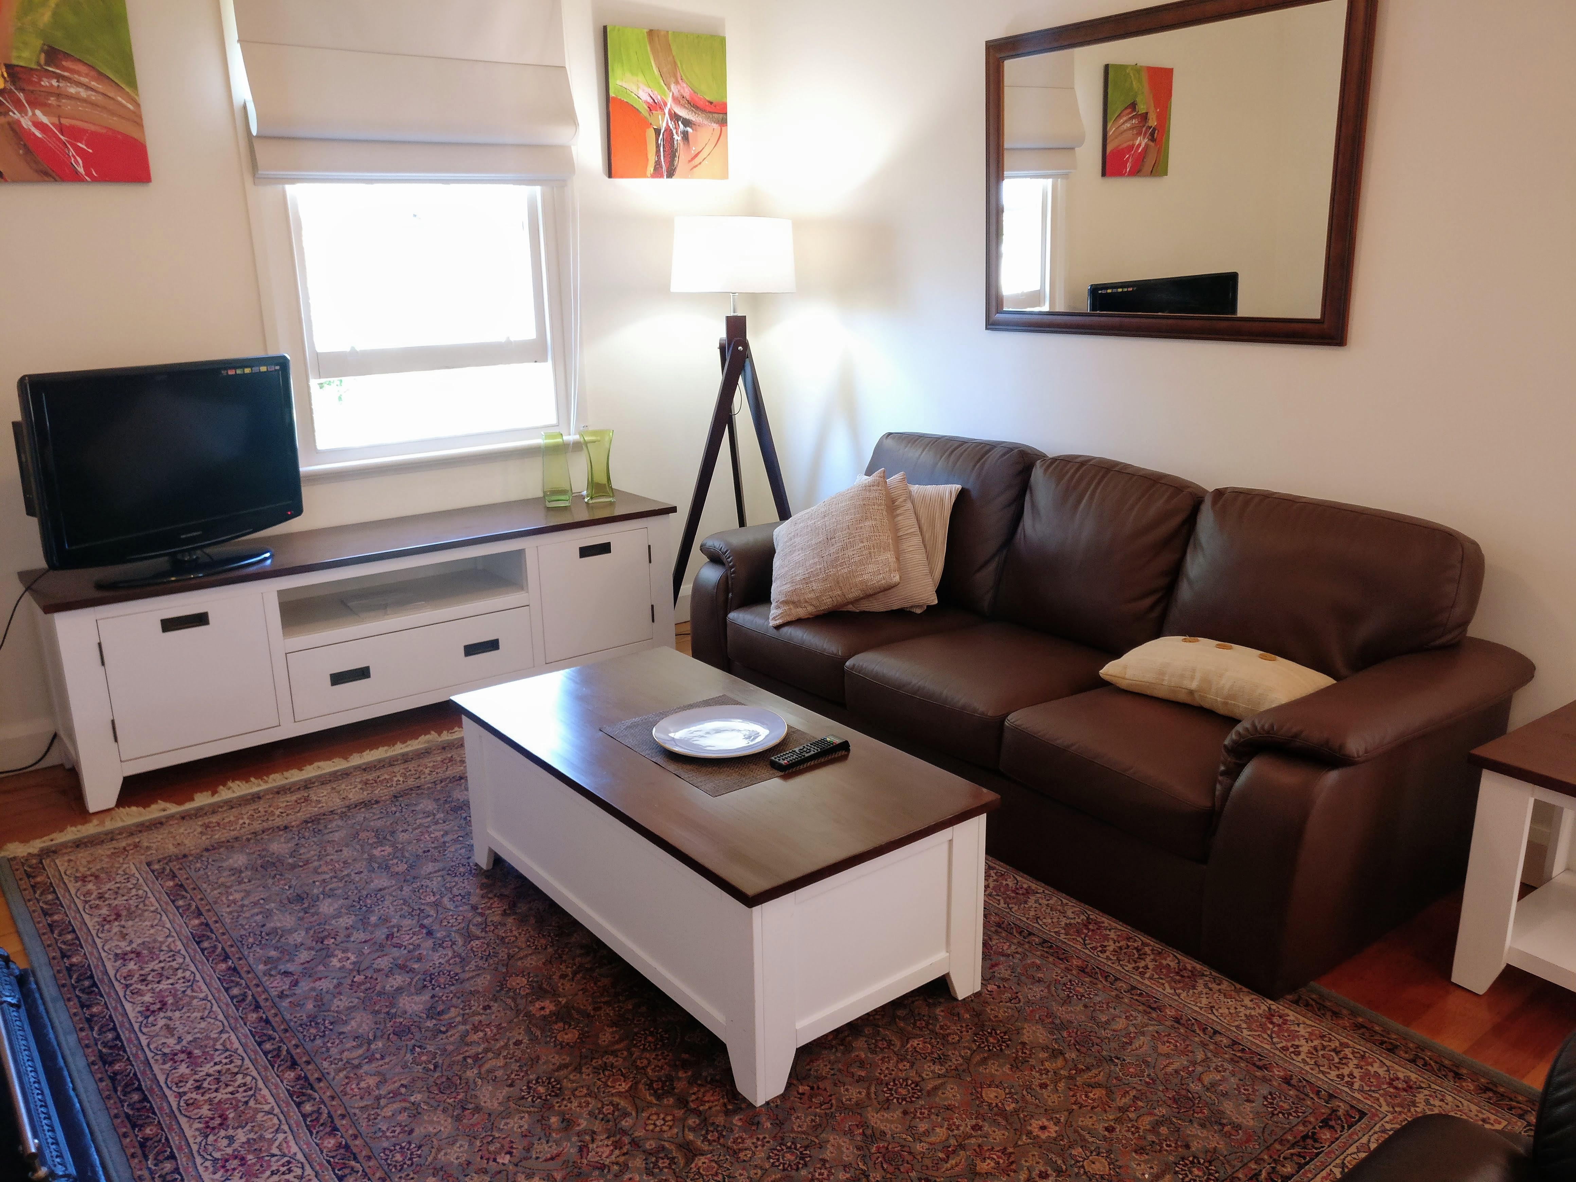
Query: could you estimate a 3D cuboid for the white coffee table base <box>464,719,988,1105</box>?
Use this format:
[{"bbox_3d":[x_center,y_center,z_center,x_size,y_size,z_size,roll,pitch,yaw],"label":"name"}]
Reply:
[{"bbox_3d":[-0.193,0.558,2.863,0.577,0.411,1.179,-13,20,-36],"label":"white coffee table base"}]

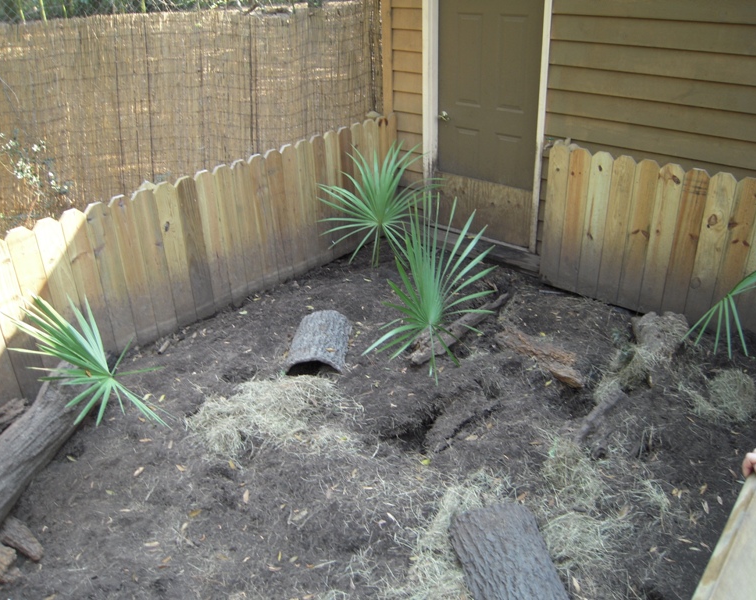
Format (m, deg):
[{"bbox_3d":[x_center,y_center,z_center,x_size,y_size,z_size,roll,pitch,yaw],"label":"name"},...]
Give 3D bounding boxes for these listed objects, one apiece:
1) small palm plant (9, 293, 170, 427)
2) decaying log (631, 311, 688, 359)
[{"bbox_3d":[-1.543,0.317,3.450,0.750,0.560,0.480,-17,32,-24],"label":"small palm plant"},{"bbox_3d":[1.679,0.209,3.837,0.250,0.180,0.317,19,35,34],"label":"decaying log"}]

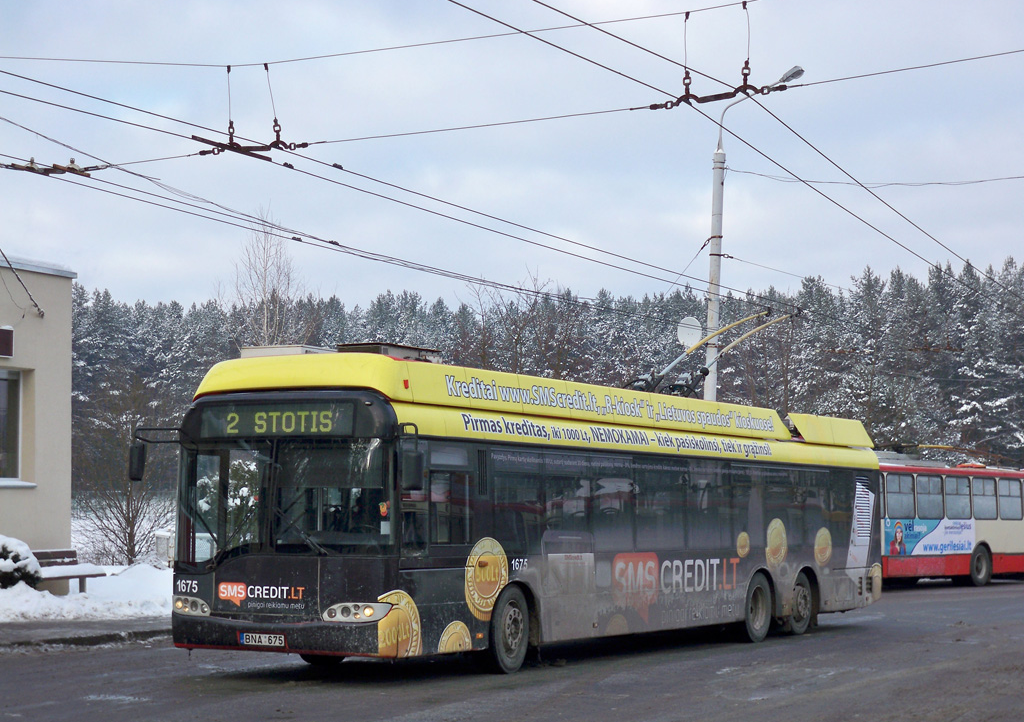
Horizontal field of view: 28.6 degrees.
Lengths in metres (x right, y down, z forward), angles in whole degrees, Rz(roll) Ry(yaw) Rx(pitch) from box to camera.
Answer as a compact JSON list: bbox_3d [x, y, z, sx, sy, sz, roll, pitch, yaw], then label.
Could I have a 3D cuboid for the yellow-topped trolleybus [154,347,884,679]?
[{"bbox_3d":[1.180,1.900,25.600,2.650,3.400,14.600,-2,-5,29],"label":"yellow-topped trolleybus"}]

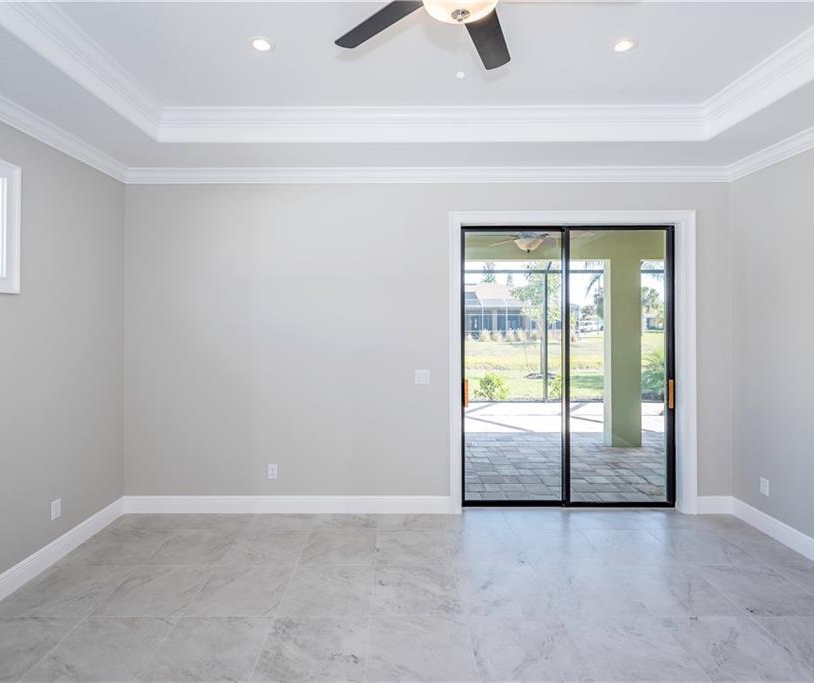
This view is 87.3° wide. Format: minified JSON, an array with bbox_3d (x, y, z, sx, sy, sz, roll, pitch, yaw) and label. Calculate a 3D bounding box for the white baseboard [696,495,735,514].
[{"bbox_3d":[2.502,1.327,3.466,0.295,0.142,0.020,0,1,0],"label":"white baseboard"}]

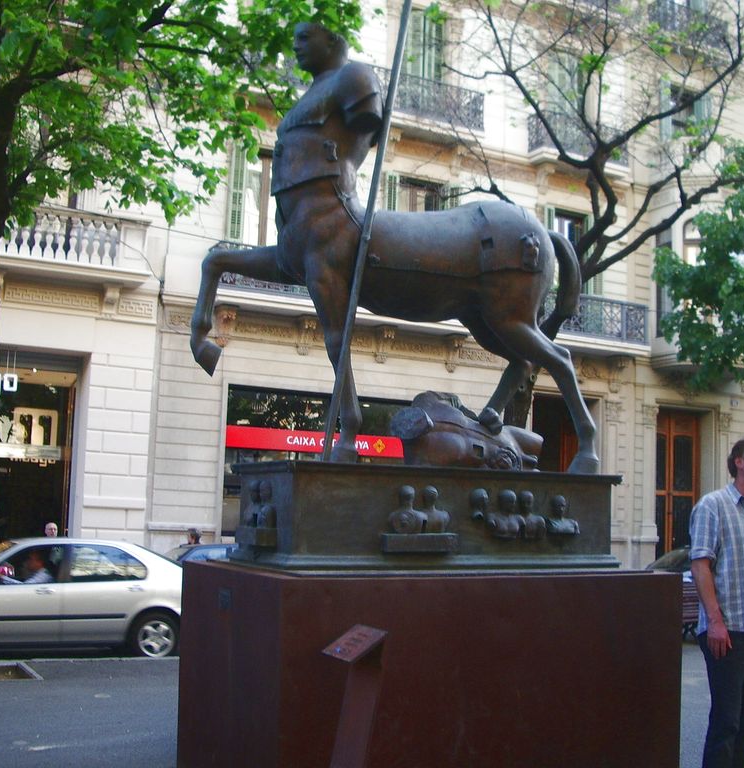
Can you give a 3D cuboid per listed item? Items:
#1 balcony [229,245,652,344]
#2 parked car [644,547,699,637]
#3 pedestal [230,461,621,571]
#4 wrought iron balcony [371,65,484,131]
[{"bbox_3d":[1.775,-1.833,23.014,11.160,0.940,0.650,5,-8,-29],"label":"balcony"},{"bbox_3d":[6.090,3.864,19.777,4.200,1.460,1.720,5,-8,-29],"label":"parked car"},{"bbox_3d":[0.306,0.692,5.340,1.930,0.475,0.730,5,-8,-29],"label":"pedestal"},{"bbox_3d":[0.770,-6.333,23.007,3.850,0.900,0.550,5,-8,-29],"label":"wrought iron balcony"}]

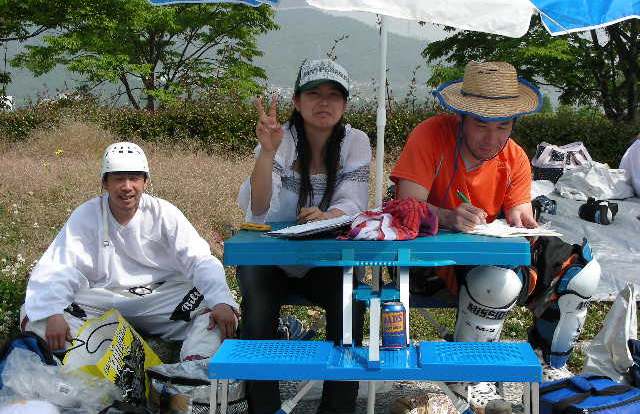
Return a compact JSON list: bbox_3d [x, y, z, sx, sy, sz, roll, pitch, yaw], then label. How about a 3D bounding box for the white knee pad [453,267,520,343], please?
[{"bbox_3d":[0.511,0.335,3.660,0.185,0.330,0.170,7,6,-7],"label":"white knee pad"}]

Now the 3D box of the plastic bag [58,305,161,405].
[{"bbox_3d":[-0.734,0.529,4.120,0.300,0.300,0.190,-2,6,-20],"label":"plastic bag"}]

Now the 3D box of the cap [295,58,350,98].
[{"bbox_3d":[0.010,-0.436,3.980,0.180,0.140,0.260,1,3,-9],"label":"cap"}]

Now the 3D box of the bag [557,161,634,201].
[{"bbox_3d":[2.757,-0.266,11.700,0.740,0.380,0.480,-1,5,-6],"label":"bag"}]

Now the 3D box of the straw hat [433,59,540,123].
[{"bbox_3d":[0.555,-0.383,3.860,0.340,0.130,0.355,2,19,-6],"label":"straw hat"}]

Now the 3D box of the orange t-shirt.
[{"bbox_3d":[0.493,-0.060,4.030,0.480,0.500,0.380,-2,14,-6],"label":"orange t-shirt"}]

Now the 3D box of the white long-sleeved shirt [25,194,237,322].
[{"bbox_3d":[-0.756,0.210,4.650,0.800,0.500,0.480,-1,5,-6],"label":"white long-sleeved shirt"}]

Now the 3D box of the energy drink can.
[{"bbox_3d":[0.201,0.322,3.150,0.066,0.122,0.066,0,5,0],"label":"energy drink can"}]

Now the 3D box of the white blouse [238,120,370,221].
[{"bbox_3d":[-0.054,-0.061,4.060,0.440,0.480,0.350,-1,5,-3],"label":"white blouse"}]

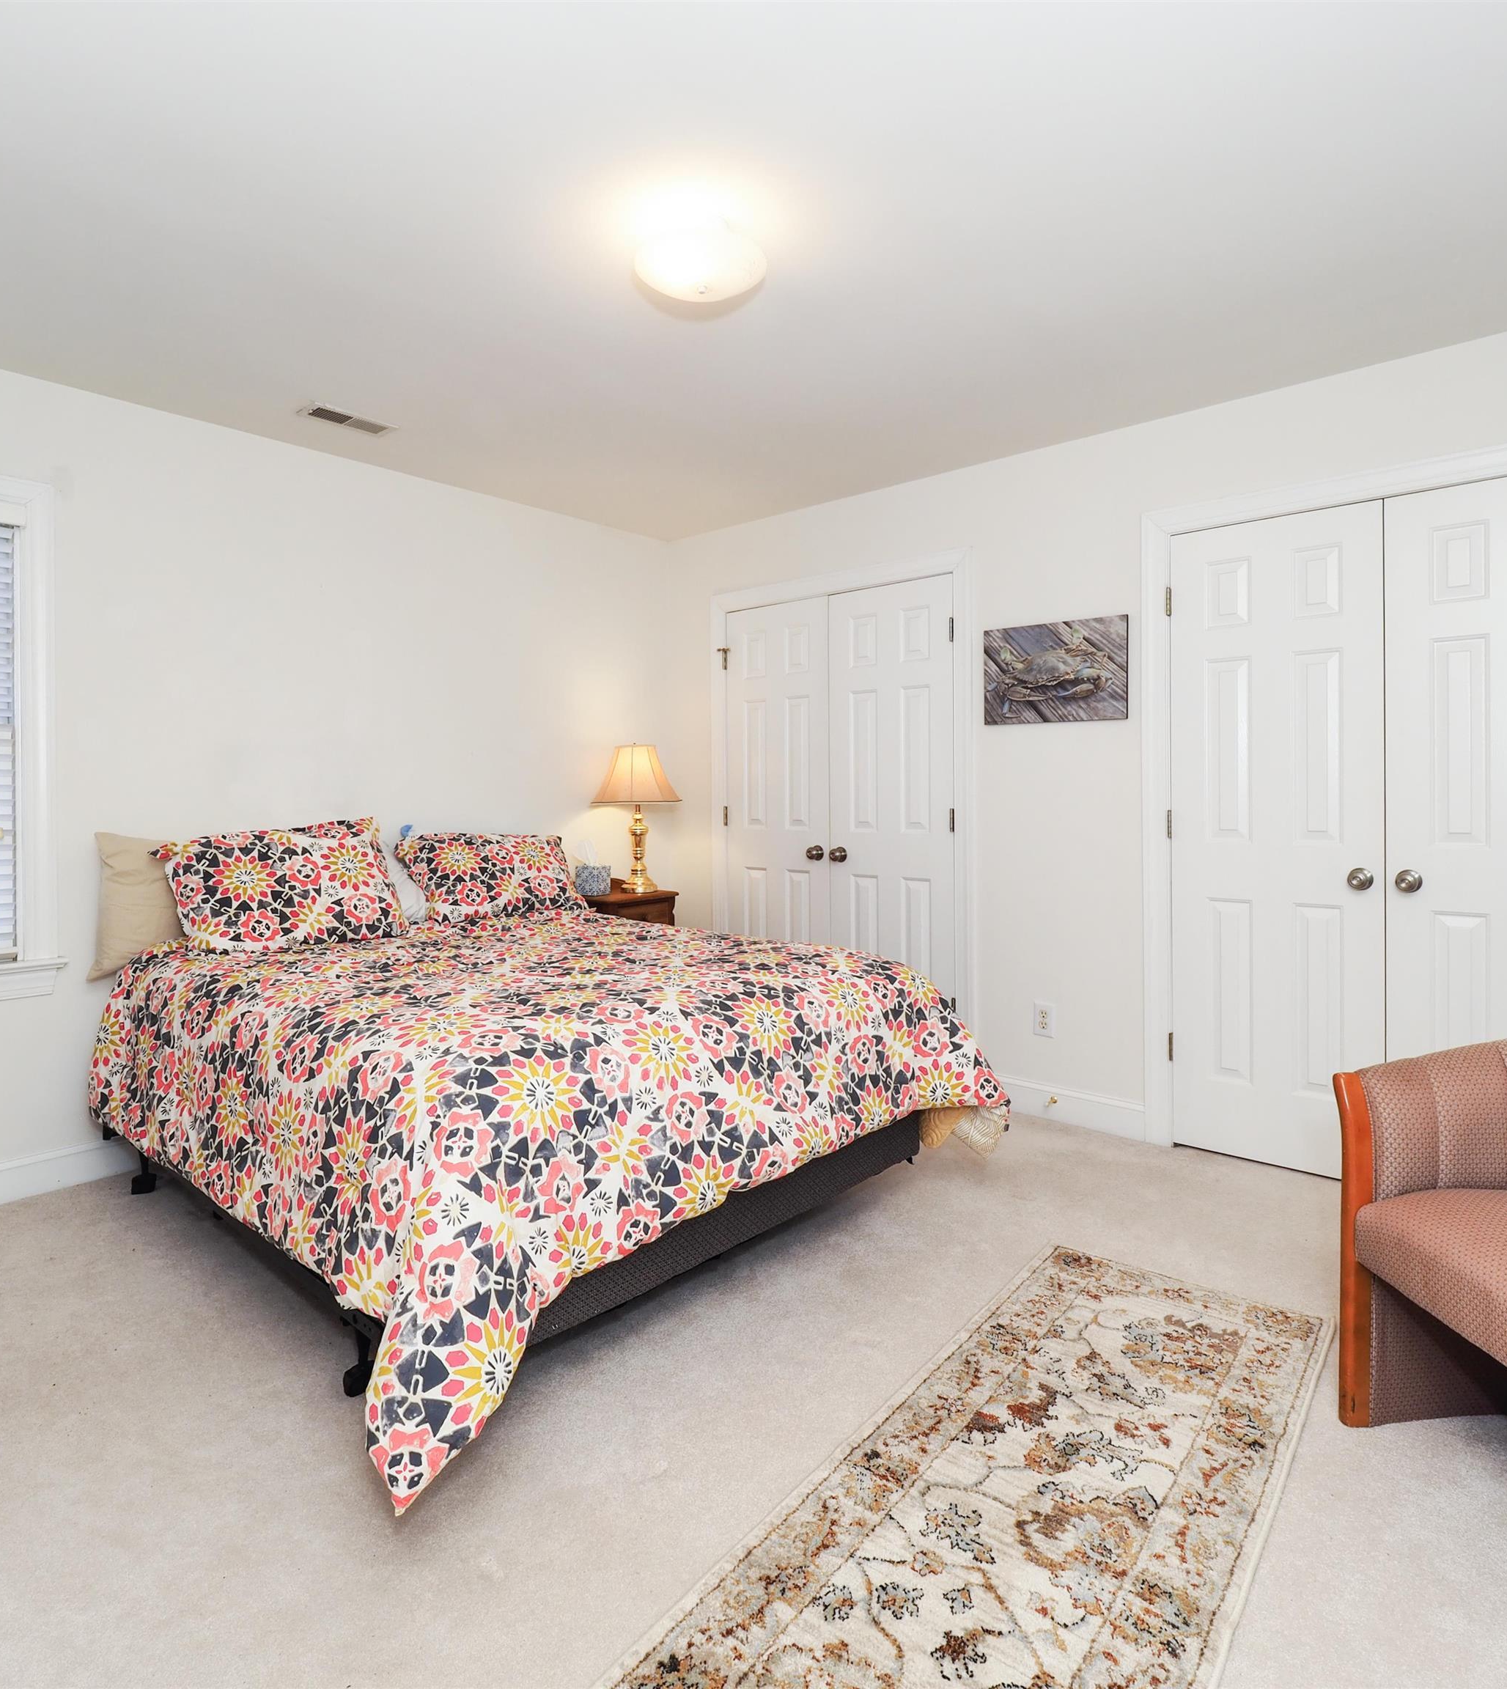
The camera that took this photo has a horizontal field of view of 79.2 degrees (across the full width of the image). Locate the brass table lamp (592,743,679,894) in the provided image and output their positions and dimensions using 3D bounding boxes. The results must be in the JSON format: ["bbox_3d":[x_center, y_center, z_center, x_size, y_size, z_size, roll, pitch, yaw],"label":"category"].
[{"bbox_3d":[-0.524,-0.117,4.050,0.405,0.665,0.405,0,1,0],"label":"brass table lamp"}]

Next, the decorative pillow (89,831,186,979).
[{"bbox_3d":[-1.833,0.177,2.944,0.159,0.459,0.570,-15,-9,42],"label":"decorative pillow"}]

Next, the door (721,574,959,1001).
[{"bbox_3d":[0.346,-0.051,4.013,1.198,2.075,0.045,1,2,39],"label":"door"}]

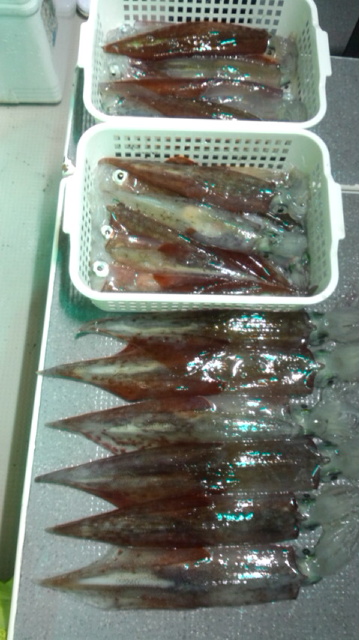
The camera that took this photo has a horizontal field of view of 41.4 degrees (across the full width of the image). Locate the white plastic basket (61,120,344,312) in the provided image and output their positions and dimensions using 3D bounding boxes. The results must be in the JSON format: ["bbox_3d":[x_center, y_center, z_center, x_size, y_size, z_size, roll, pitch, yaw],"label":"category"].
[{"bbox_3d":[0.027,-0.114,0.572,0.313,0.082,0.218,1,75,-2],"label":"white plastic basket"}]

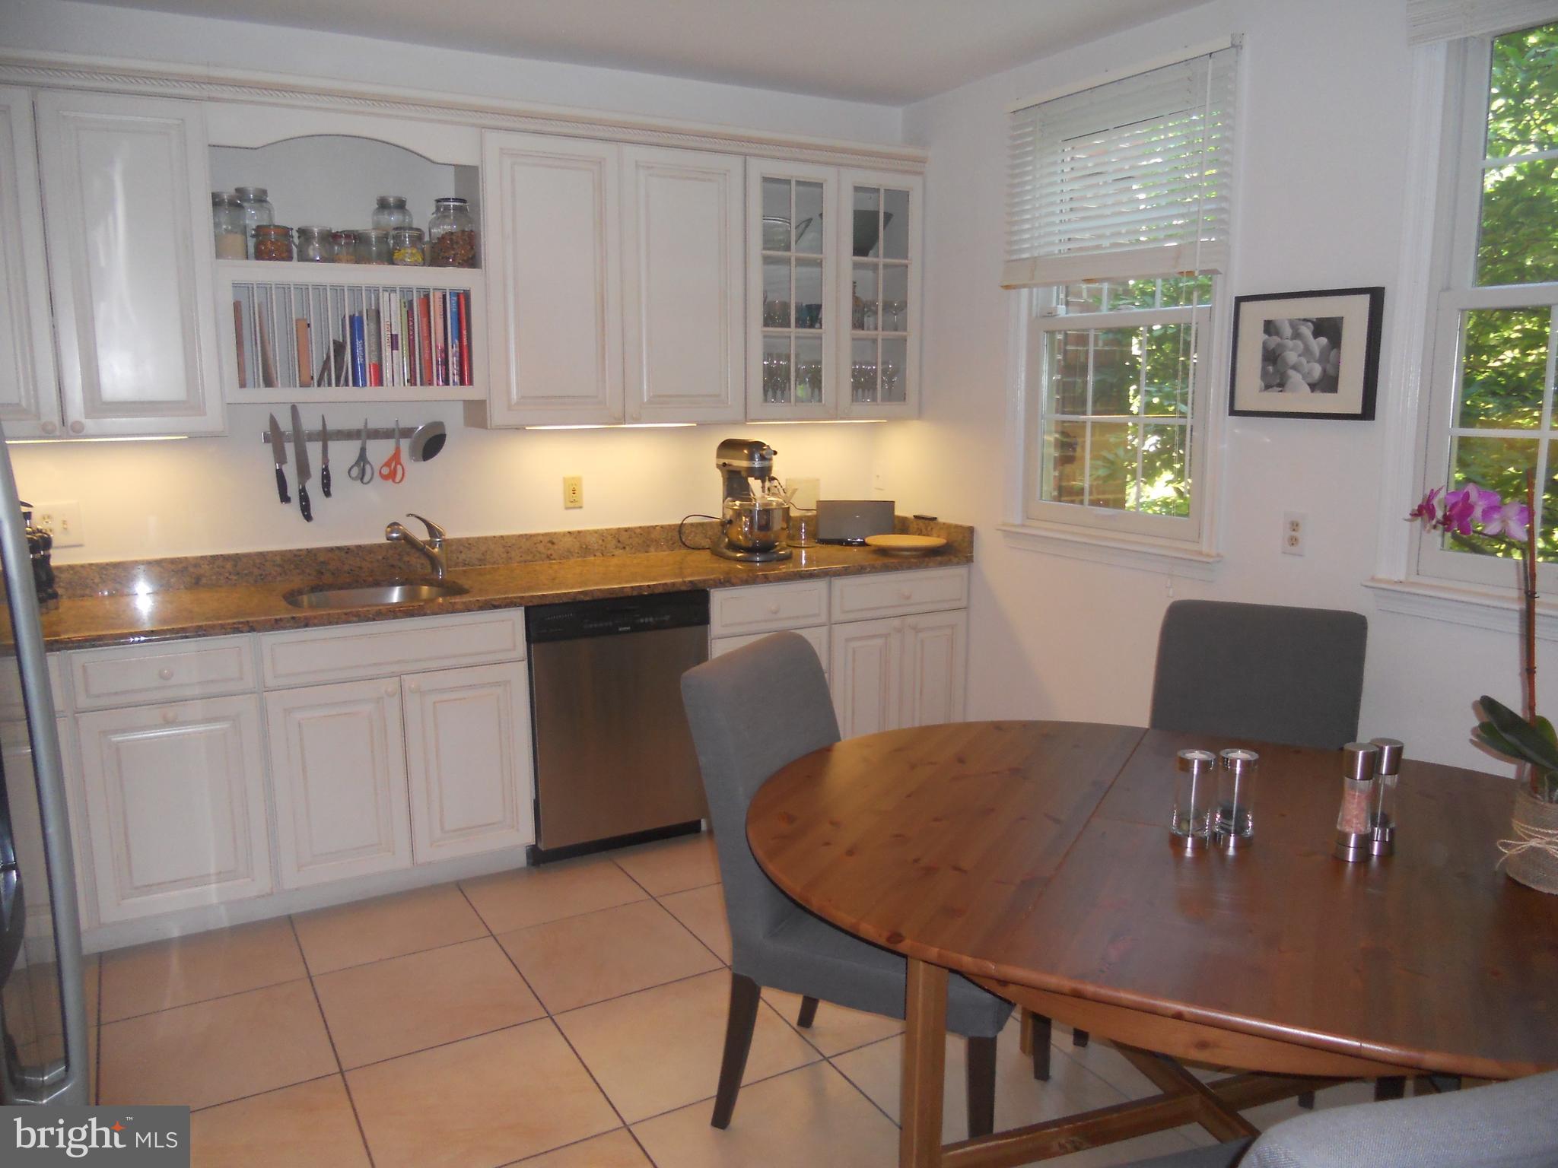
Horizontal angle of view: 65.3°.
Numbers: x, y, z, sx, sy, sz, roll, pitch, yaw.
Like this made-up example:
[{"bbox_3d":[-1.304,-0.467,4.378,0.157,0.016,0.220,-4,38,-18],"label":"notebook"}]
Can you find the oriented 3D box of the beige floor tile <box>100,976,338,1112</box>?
[{"bbox_3d":[-1.319,1.096,2.857,0.485,0.010,0.492,-6,12,-28],"label":"beige floor tile"}]

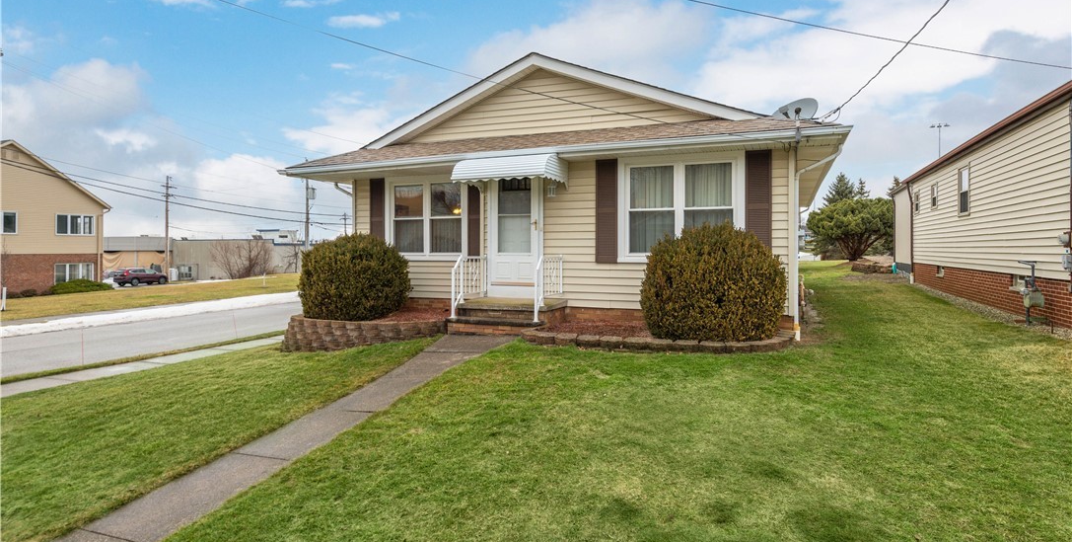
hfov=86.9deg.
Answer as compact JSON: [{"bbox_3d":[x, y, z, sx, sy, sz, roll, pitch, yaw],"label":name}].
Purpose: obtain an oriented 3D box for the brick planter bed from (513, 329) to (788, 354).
[{"bbox_3d":[1.581,0.998,8.338,4.000,0.250,1.400,1,3,24],"label":"brick planter bed"}]

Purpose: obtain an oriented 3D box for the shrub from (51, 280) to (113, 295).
[{"bbox_3d":[-28.149,1.020,35.000,1.900,0.900,3.000,1,3,24],"label":"shrub"}]

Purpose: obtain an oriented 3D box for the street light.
[{"bbox_3d":[40.672,-8.373,57.283,2.100,13.000,0.900,1,3,24],"label":"street light"}]

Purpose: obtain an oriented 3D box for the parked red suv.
[{"bbox_3d":[-36.770,0.578,52.600,1.820,1.660,4.530,1,3,19],"label":"parked red suv"}]

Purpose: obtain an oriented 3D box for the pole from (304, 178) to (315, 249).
[{"bbox_3d":[-20.598,-4.759,51.231,0.850,10.600,0.450,1,3,24],"label":"pole"}]

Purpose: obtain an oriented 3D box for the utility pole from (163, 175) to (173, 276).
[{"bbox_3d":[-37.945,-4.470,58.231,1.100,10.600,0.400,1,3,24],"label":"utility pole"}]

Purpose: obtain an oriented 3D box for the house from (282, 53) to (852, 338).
[{"bbox_3d":[2.826,-1.607,16.758,10.100,4.650,16.200,1,3,24],"label":"house"}]

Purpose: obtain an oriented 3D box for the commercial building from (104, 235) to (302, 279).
[{"bbox_3d":[-42.345,-1.894,75.665,16.000,4.540,23.000,1,3,24],"label":"commercial building"}]

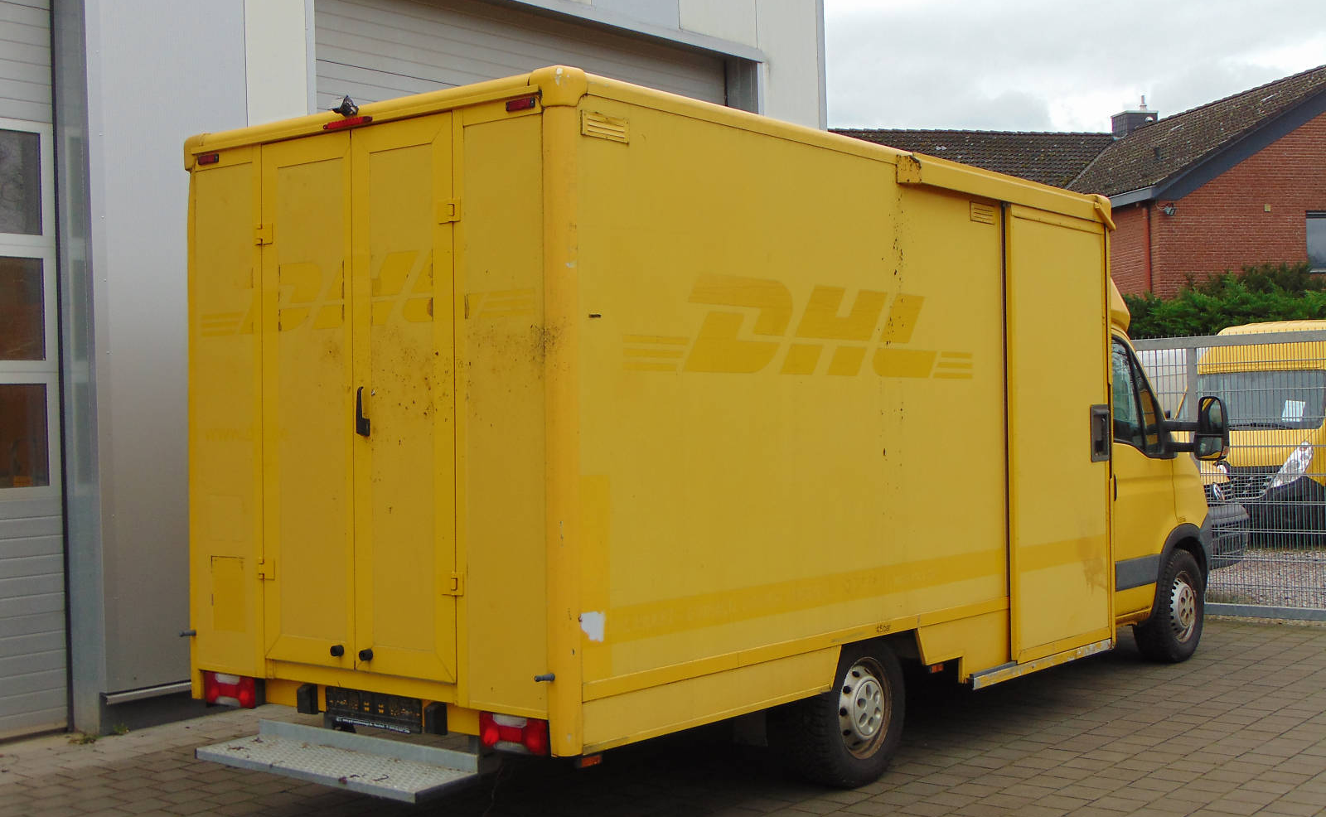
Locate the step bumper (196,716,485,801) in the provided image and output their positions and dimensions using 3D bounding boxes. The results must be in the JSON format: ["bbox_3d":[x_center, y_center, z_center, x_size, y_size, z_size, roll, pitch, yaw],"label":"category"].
[{"bbox_3d":[-1.209,1.280,5.899,1.210,0.107,0.320,-1,0,38],"label":"step bumper"}]

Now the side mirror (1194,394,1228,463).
[{"bbox_3d":[3.341,0.123,9.797,0.190,0.395,0.120,-1,0,38],"label":"side mirror"}]

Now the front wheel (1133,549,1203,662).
[{"bbox_3d":[3.160,1.225,10.081,0.225,0.690,0.690,-1,0,38],"label":"front wheel"}]

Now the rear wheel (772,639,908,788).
[{"bbox_3d":[0.814,1.306,7.152,0.225,0.690,0.690,-1,0,38],"label":"rear wheel"}]

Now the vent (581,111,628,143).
[{"bbox_3d":[-0.192,-0.968,5.536,0.020,0.088,0.255,-1,0,38],"label":"vent"}]

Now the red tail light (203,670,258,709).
[{"bbox_3d":[-1.722,1.135,6.513,0.325,0.122,0.070,-1,0,38],"label":"red tail light"}]

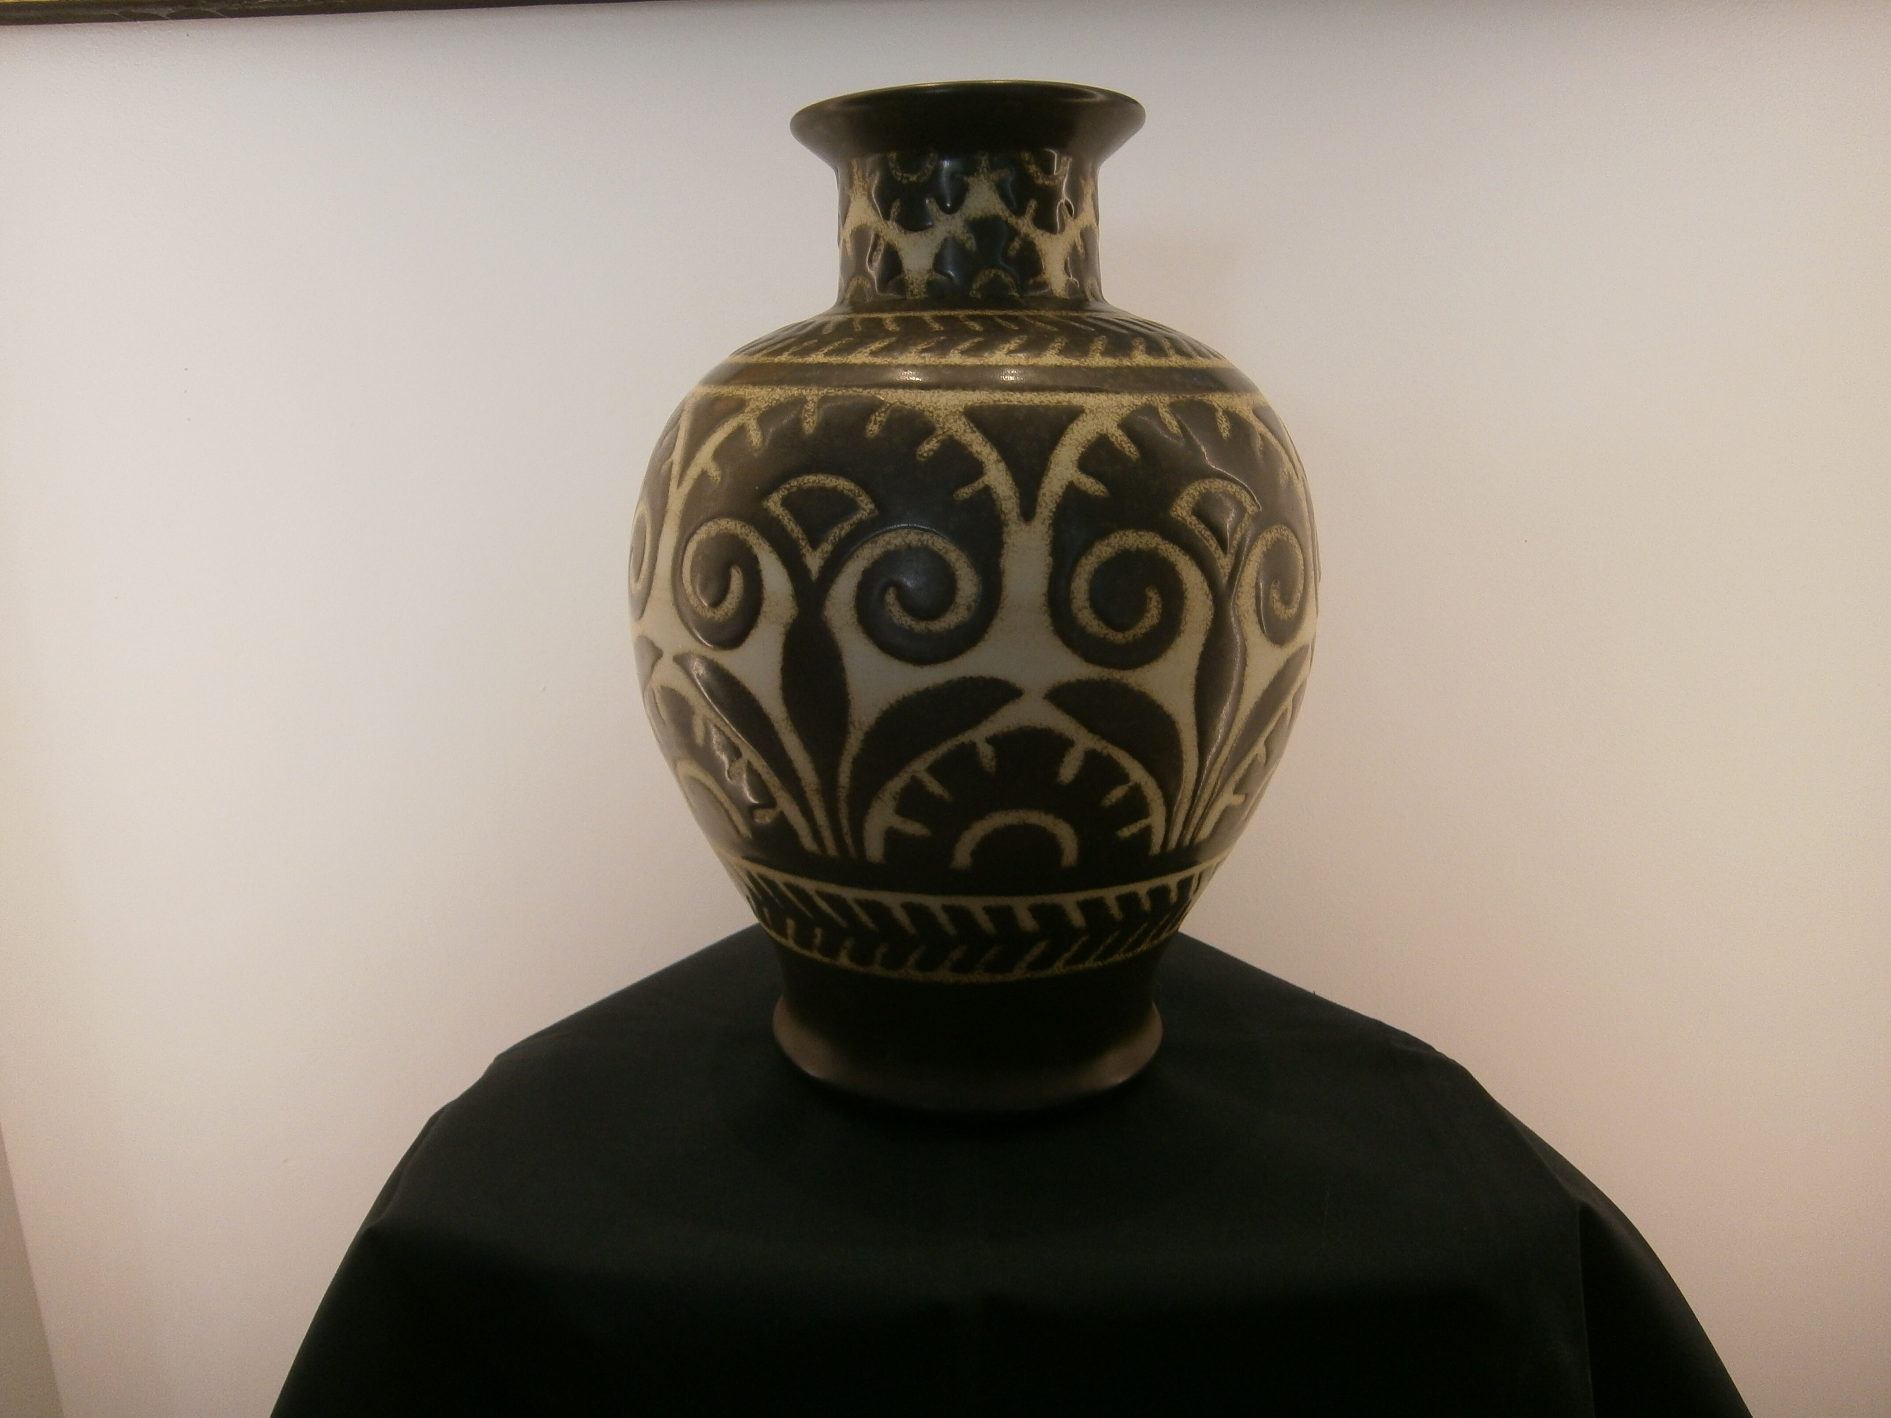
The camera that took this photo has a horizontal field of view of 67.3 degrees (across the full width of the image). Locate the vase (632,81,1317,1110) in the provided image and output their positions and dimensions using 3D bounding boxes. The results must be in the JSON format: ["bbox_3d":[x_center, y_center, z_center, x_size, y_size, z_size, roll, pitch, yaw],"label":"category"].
[{"bbox_3d":[0.011,-0.049,0.627,0.293,0.400,0.293,0,15,0],"label":"vase"}]

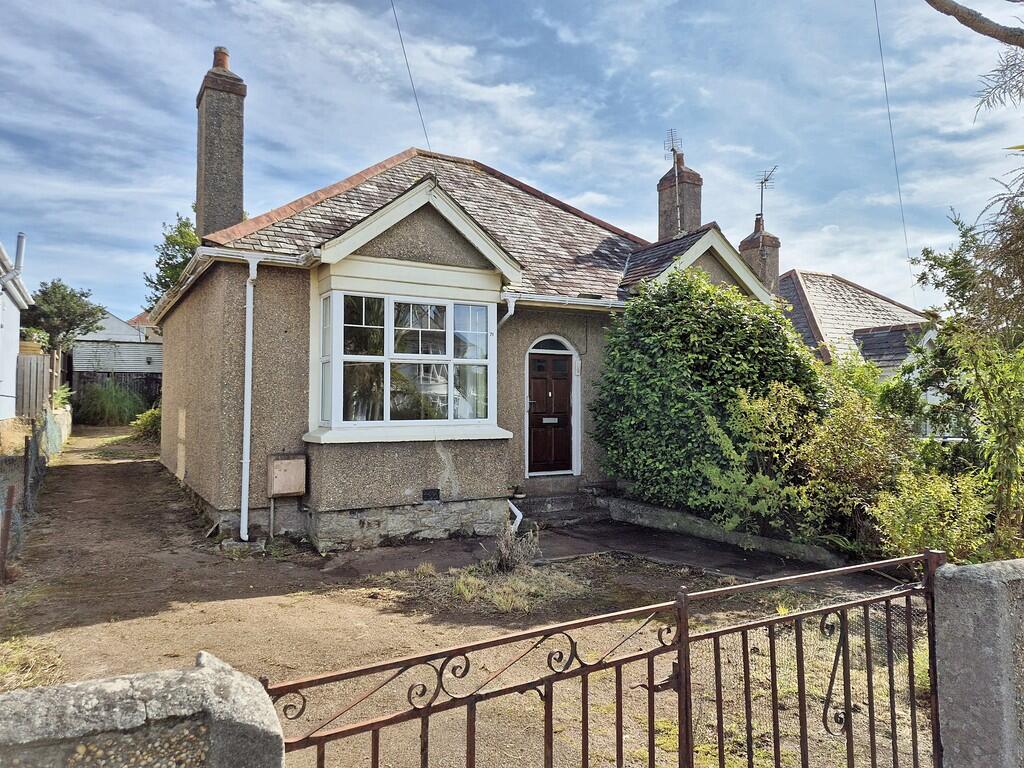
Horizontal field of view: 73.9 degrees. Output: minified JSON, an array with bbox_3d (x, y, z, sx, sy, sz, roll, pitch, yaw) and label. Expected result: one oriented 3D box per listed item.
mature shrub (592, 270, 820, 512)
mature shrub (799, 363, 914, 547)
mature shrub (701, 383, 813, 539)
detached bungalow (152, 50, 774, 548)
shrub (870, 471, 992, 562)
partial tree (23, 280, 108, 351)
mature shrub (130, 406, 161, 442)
[{"bbox_3d":[2.944,0.114,10.300,3.200,3.550,3.000,1,-2,-31],"label":"mature shrub"},{"bbox_3d":[4.152,0.862,8.200,1.450,2.200,1.400,1,-2,-31],"label":"mature shrub"},{"bbox_3d":[3.054,0.956,8.500,1.400,1.950,1.300,1,-2,-31],"label":"mature shrub"},{"bbox_3d":[-1.377,-1.441,14.801,10.940,7.250,9.800,1,-2,-31],"label":"detached bungalow"},{"bbox_3d":[4.562,1.463,7.400,1.350,1.050,1.200,1,-2,-31],"label":"shrub"},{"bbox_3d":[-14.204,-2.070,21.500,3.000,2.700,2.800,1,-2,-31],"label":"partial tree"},{"bbox_3d":[-10.151,1.131,19.000,1.200,1.100,1.200,1,-2,-31],"label":"mature shrub"}]

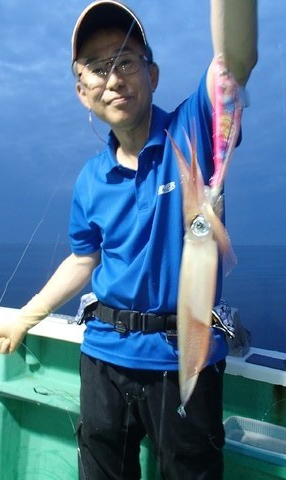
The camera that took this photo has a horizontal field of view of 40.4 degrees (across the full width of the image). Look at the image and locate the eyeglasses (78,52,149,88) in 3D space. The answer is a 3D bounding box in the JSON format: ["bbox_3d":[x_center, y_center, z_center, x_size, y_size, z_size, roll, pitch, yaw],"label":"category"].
[{"bbox_3d":[-0.063,-0.376,0.880,0.142,0.048,0.140,-13,14,4],"label":"eyeglasses"}]

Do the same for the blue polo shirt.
[{"bbox_3d":[0.018,-0.040,0.930,0.420,0.670,0.290,0,-1,13],"label":"blue polo shirt"}]

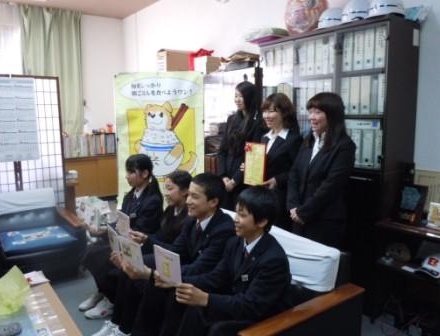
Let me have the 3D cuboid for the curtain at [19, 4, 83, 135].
[{"bbox_3d":[-2.577,-1.473,5.722,0.873,1.971,0.140,-7,11,-39],"label":"curtain"}]

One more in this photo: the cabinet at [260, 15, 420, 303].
[{"bbox_3d":[1.018,-0.144,3.412,0.480,2.113,1.300,-7,11,-39],"label":"cabinet"}]

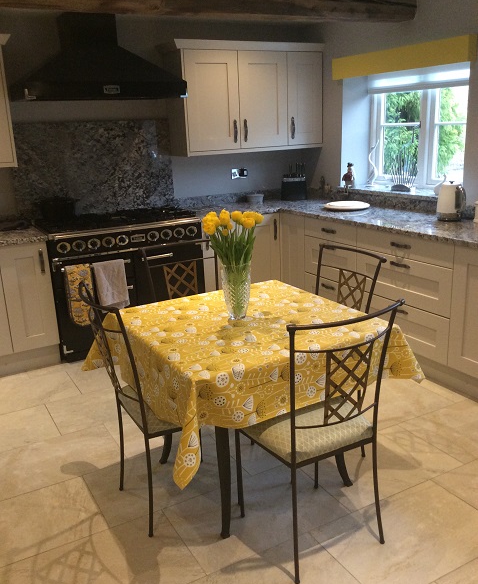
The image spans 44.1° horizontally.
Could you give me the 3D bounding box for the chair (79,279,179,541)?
[{"bbox_3d":[-0.320,0.426,2.388,0.528,0.958,0.453,-11,18,-27],"label":"chair"}]

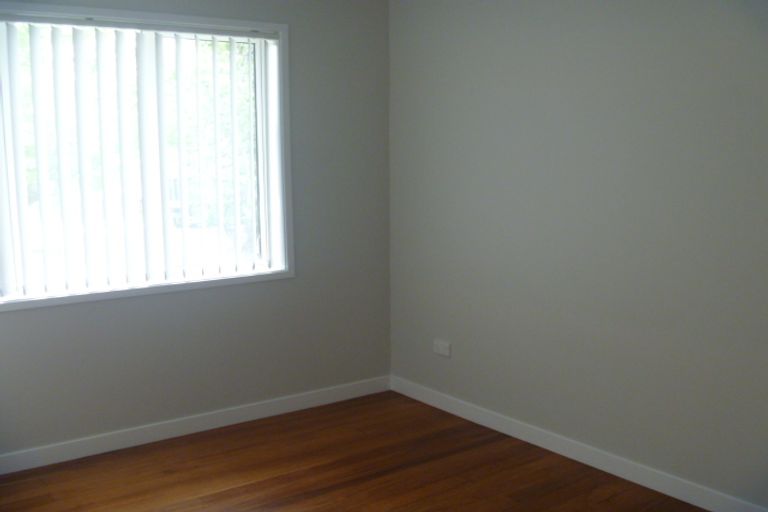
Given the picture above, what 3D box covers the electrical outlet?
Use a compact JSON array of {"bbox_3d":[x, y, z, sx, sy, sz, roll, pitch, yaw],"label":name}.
[{"bbox_3d":[0.299,0.474,3.839,0.014,0.075,0.125,-6,8,-35],"label":"electrical outlet"}]

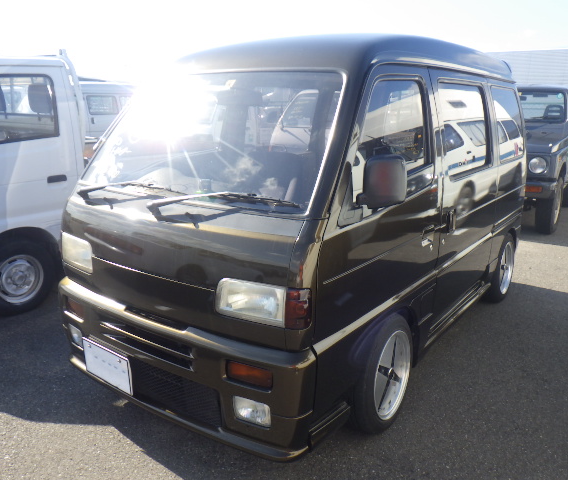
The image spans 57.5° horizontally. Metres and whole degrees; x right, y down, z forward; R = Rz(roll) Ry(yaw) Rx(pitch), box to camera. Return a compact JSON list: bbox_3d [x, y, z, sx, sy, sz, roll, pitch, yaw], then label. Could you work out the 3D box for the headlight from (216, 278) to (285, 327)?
[{"bbox_3d":[-0.094,0.188,1.659,0.255,0.130,0.080,8,16,27],"label":"headlight"}]

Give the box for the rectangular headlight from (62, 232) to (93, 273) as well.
[{"bbox_3d":[-0.848,0.048,2.174,0.255,0.130,0.080,13,18,41],"label":"rectangular headlight"}]

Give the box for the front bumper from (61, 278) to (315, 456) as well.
[{"bbox_3d":[-0.491,0.450,1.977,1.380,0.400,0.160,11,17,34],"label":"front bumper"}]

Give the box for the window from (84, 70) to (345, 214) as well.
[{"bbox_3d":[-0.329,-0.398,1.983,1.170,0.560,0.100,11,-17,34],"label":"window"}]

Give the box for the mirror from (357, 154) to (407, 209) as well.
[{"bbox_3d":[0.309,-0.188,1.638,0.145,0.180,0.090,11,17,34],"label":"mirror"}]

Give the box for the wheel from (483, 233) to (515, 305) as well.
[{"bbox_3d":[1.583,0.198,3.876,0.180,0.512,0.512,11,17,34],"label":"wheel"}]

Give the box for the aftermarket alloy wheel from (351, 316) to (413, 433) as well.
[{"bbox_3d":[0.404,0.568,2.272,0.180,0.512,0.512,11,17,34],"label":"aftermarket alloy wheel"}]

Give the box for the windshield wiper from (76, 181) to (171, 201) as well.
[{"bbox_3d":[-0.629,-0.188,2.049,0.580,0.080,0.100,11,17,34],"label":"windshield wiper"}]

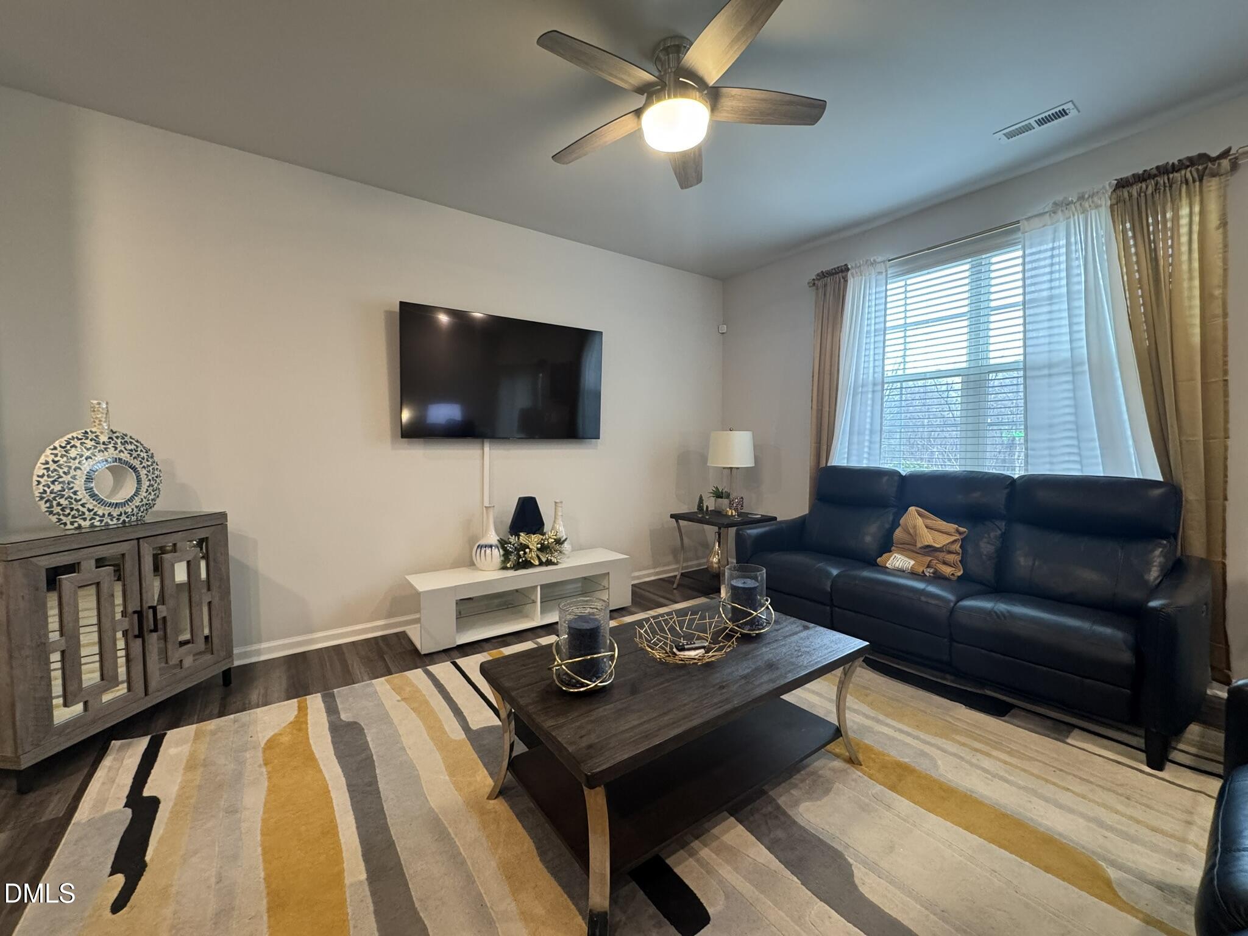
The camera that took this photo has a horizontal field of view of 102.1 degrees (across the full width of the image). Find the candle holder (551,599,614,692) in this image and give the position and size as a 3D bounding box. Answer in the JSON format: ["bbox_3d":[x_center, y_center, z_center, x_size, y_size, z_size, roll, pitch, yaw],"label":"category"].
[{"bbox_3d":[-0.123,0.540,1.563,0.206,0.237,0.206,0,3,0],"label":"candle holder"}]

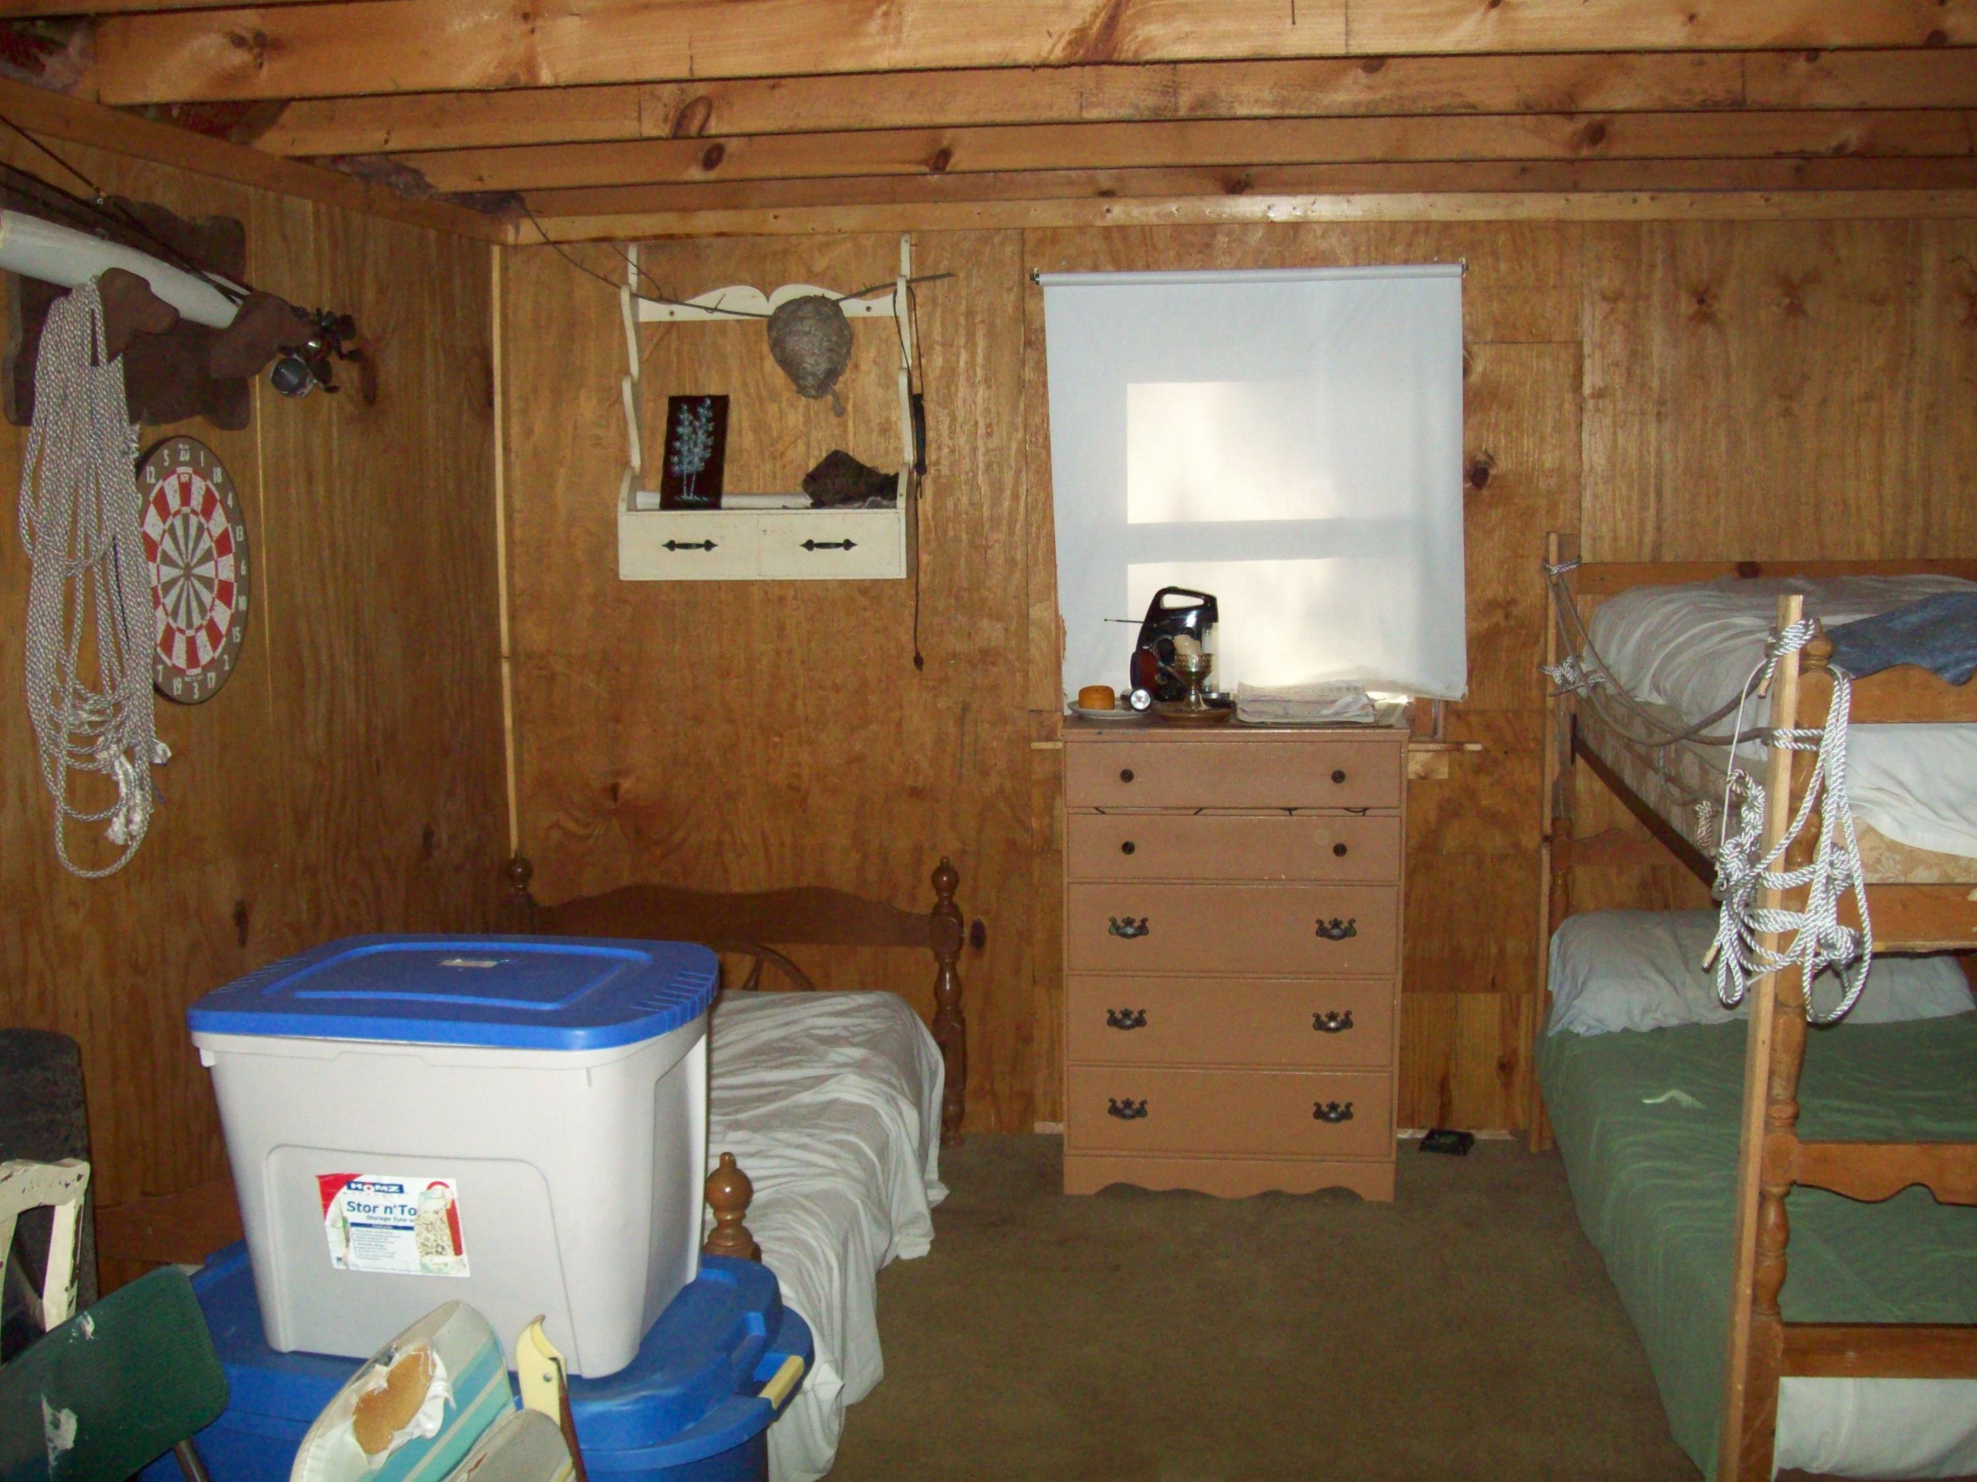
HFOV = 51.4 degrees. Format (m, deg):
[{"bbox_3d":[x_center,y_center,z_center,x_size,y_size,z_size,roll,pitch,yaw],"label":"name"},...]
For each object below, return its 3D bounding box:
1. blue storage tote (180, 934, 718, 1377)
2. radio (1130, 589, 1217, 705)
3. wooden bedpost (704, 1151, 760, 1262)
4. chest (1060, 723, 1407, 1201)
[{"bbox_3d":[-0.597,0.487,2.455,0.550,0.415,0.435,1,6,9],"label":"blue storage tote"},{"bbox_3d":[0.400,-0.198,4.418,0.192,0.265,0.110,0,6,6],"label":"radio"},{"bbox_3d":[-0.337,0.843,2.727,0.075,0.609,0.075,0,6,6],"label":"wooden bedpost"},{"bbox_3d":[0.526,0.450,4.453,0.706,0.991,0.400,0,6,6],"label":"chest"}]

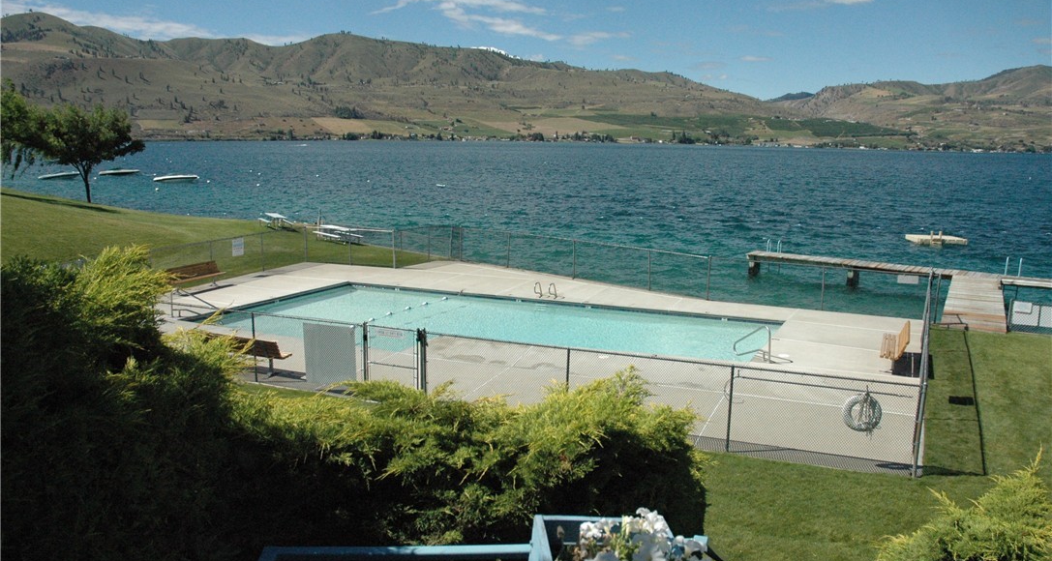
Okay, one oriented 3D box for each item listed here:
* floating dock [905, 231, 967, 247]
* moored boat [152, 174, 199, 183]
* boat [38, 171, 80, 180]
[{"bbox_3d":[25.992,-2.708,50.000,2.900,0.800,2.300,2,10,5],"label":"floating dock"},{"bbox_3d":[-49.250,-14.436,111.000,6.100,1.150,2.200,-4,11,-26],"label":"moored boat"},{"bbox_3d":[-69.991,-15.723,118.000,5.600,1.100,2.100,-9,14,-42],"label":"boat"}]

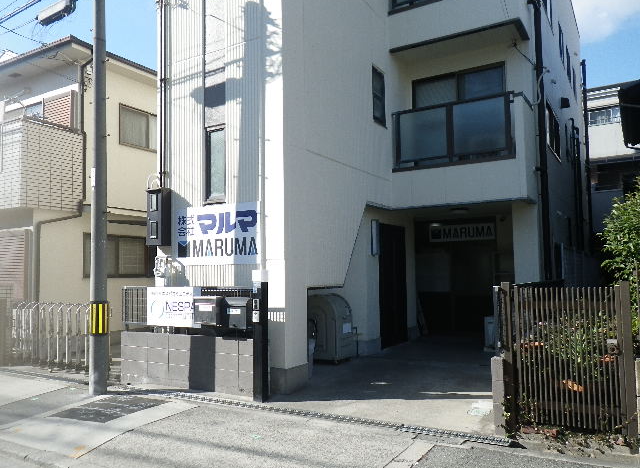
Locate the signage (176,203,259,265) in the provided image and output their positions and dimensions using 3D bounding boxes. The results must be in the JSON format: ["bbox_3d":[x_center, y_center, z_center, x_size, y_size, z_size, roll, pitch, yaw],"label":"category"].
[{"bbox_3d":[-1.396,0.018,6.992,1.472,0.814,0.040,-3,-5,30],"label":"signage"}]

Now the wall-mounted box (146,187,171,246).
[{"bbox_3d":[-2.320,-0.227,7.468,0.290,0.790,0.190,-3,-5,30],"label":"wall-mounted box"}]

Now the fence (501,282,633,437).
[{"bbox_3d":[2.167,1.090,4.579,1.050,1.330,0.100,-3,-5,30],"label":"fence"}]

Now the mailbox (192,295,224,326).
[{"bbox_3d":[-1.419,0.972,6.601,0.375,0.355,0.135,-3,-5,30],"label":"mailbox"}]

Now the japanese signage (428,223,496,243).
[{"bbox_3d":[3.067,-0.022,11.182,1.416,0.361,0.060,-3,-5,30],"label":"japanese signage"}]

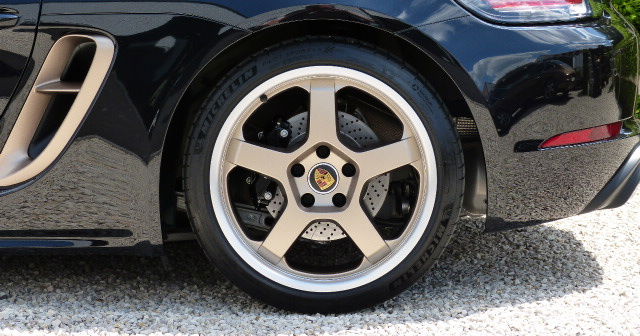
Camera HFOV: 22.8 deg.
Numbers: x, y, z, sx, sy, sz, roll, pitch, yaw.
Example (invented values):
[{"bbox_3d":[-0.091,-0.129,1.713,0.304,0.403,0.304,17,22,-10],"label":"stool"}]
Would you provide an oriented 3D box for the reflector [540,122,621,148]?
[{"bbox_3d":[0.651,-0.081,3.950,0.250,0.055,0.050,-3,6,-33],"label":"reflector"}]

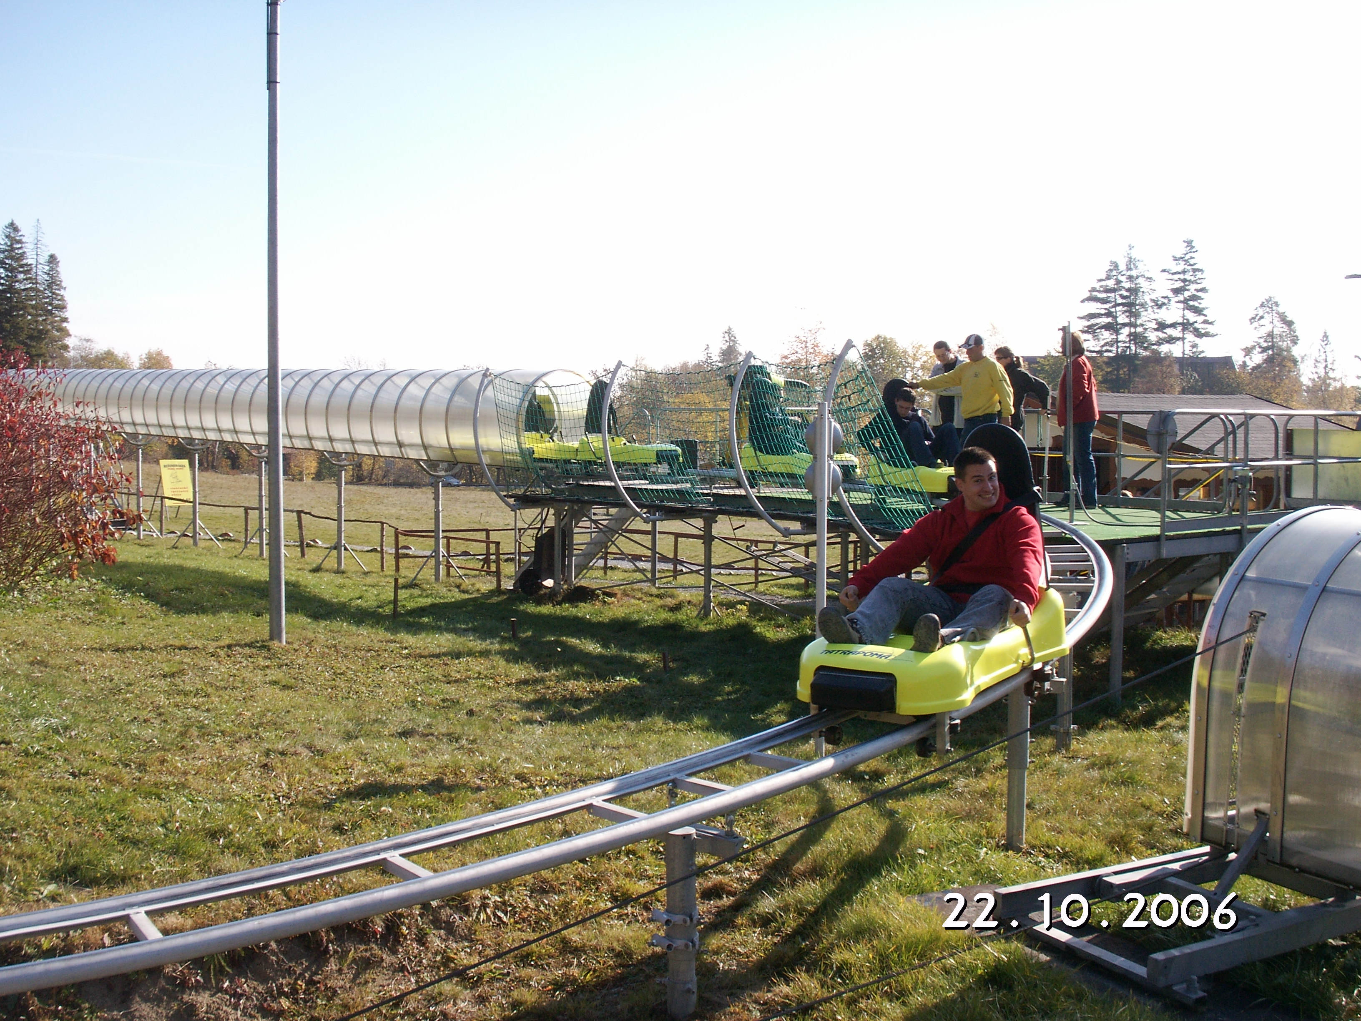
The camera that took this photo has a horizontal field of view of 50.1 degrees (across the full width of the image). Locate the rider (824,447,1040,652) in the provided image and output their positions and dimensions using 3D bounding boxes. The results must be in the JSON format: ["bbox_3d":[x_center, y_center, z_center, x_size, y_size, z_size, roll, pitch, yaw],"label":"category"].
[{"bbox_3d":[1.015,0.152,5.680,0.800,0.800,1.000,4,5,40],"label":"rider"}]

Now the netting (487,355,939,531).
[{"bbox_3d":[-0.200,-0.710,13.850,0.600,1.420,6.800,-2,4,-33],"label":"netting"}]

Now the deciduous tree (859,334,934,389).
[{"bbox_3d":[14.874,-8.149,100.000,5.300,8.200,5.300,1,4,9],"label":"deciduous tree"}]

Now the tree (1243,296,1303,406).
[{"bbox_3d":[28.523,-6.523,70.000,2.900,7.600,2.900,2,3,22],"label":"tree"}]

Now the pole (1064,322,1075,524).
[{"bbox_3d":[3.134,-0.706,11.700,0.070,1.620,0.060,2,3,23],"label":"pole"}]

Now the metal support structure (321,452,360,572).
[{"bbox_3d":[-4.733,0.037,20.300,0.660,1.670,0.200,-2,4,-39],"label":"metal support structure"}]

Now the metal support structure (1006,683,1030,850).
[{"bbox_3d":[1.250,0.948,5.380,0.083,0.615,0.083,1,3,13],"label":"metal support structure"}]

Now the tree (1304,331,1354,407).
[{"bbox_3d":[46.698,-8.941,105.000,3.500,8.200,3.500,2,4,22],"label":"tree"}]

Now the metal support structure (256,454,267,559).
[{"bbox_3d":[-6.471,-0.058,22.500,0.120,1.600,0.120,-2,4,-39],"label":"metal support structure"}]

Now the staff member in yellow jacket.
[{"bbox_3d":[2.619,-0.820,13.600,0.620,1.680,0.750,4,5,41],"label":"staff member in yellow jacket"}]

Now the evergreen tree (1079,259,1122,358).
[{"bbox_3d":[31.043,-11.473,105.000,4.800,13.500,4.800,1,4,17],"label":"evergreen tree"}]

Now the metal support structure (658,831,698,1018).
[{"bbox_3d":[-0.003,1.130,3.970,0.100,0.515,0.095,0,3,0],"label":"metal support structure"}]

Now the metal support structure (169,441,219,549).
[{"bbox_3d":[-9.028,-0.286,27.000,0.950,2.000,0.300,-3,5,-39],"label":"metal support structure"}]

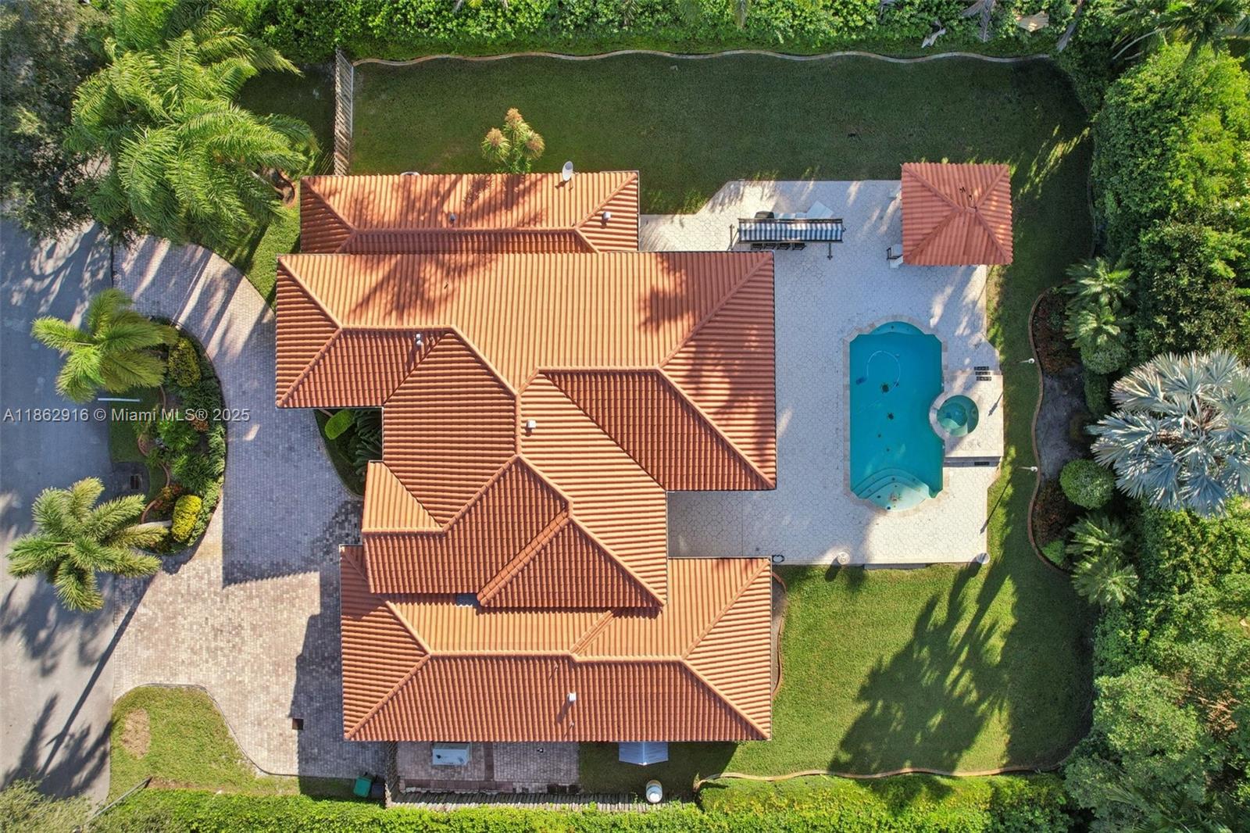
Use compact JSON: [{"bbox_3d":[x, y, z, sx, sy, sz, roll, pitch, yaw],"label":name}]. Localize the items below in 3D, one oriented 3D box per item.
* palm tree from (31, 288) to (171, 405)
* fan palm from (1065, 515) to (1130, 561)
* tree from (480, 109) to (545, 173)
[{"bbox_3d":[-20.200,-2.750,32.400,5.500,7.300,4.700,0,90,0],"label":"palm tree"},{"bbox_3d":[21.100,5.500,34.800,2.900,2.600,2.500,0,90,0],"label":"fan palm"},{"bbox_3d":[-4.600,-11.700,33.800,2.600,4.600,2.000,0,90,0],"label":"tree"}]

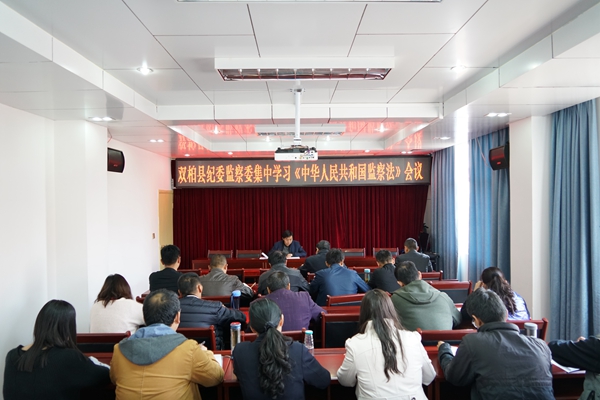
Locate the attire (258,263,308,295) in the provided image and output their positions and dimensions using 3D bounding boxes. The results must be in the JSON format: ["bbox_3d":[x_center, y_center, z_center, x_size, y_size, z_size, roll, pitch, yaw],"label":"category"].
[{"bbox_3d":[-0.187,0.994,4.280,0.550,0.640,0.460,-1,0,0],"label":"attire"}]

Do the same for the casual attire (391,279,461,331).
[{"bbox_3d":[0.920,0.920,3.000,0.540,0.680,0.450,0,1,-3],"label":"casual attire"}]

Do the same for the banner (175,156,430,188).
[{"bbox_3d":[0.060,-0.537,7.750,4.960,0.570,0.140,0,1,-2],"label":"banner"}]

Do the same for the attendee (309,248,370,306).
[{"bbox_3d":[0.430,1.159,4.350,0.580,1.210,0.740,-1,0,2],"label":"attendee"}]

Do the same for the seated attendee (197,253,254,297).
[{"bbox_3d":[-0.854,1.179,4.350,0.570,1.170,0.740,-1,0,2],"label":"seated attendee"}]

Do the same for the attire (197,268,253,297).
[{"bbox_3d":[-0.730,0.981,3.950,0.580,0.630,0.450,0,1,5],"label":"attire"}]

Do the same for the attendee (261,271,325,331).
[{"bbox_3d":[-0.095,1.178,3.300,0.570,1.180,0.740,-1,0,0],"label":"attendee"}]

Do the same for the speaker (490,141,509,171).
[{"bbox_3d":[2.430,-0.490,4.660,0.240,0.280,0.340,-12,0,-10],"label":"speaker"}]

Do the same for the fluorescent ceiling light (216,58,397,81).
[{"bbox_3d":[0.037,-0.916,2.830,1.200,0.080,0.310,0,1,0],"label":"fluorescent ceiling light"}]

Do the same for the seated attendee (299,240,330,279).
[{"bbox_3d":[0.210,1.119,5.120,0.520,1.220,0.680,0,1,-14],"label":"seated attendee"}]

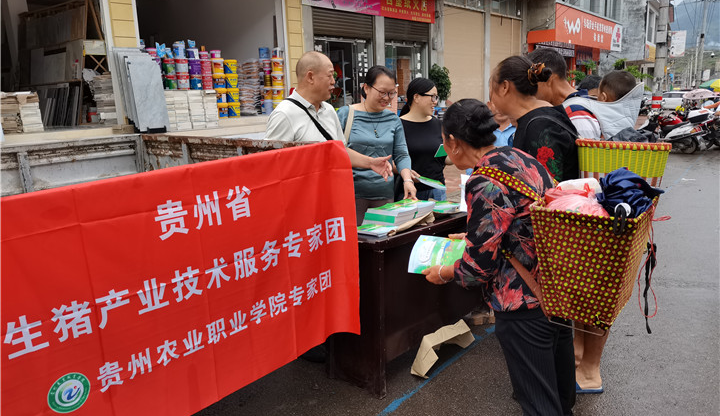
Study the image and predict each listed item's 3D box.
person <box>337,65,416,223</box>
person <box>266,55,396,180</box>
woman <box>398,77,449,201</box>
[{"bbox_3d":[0.112,0.040,2.901,0.480,1.560,0.420,-8,13,-24],"label":"person"},{"bbox_3d":[-0.169,0.038,2.786,0.520,1.635,0.520,-12,15,-39],"label":"person"},{"bbox_3d":[0.400,-0.020,3.289,0.460,1.495,0.420,-12,15,-39],"label":"woman"}]

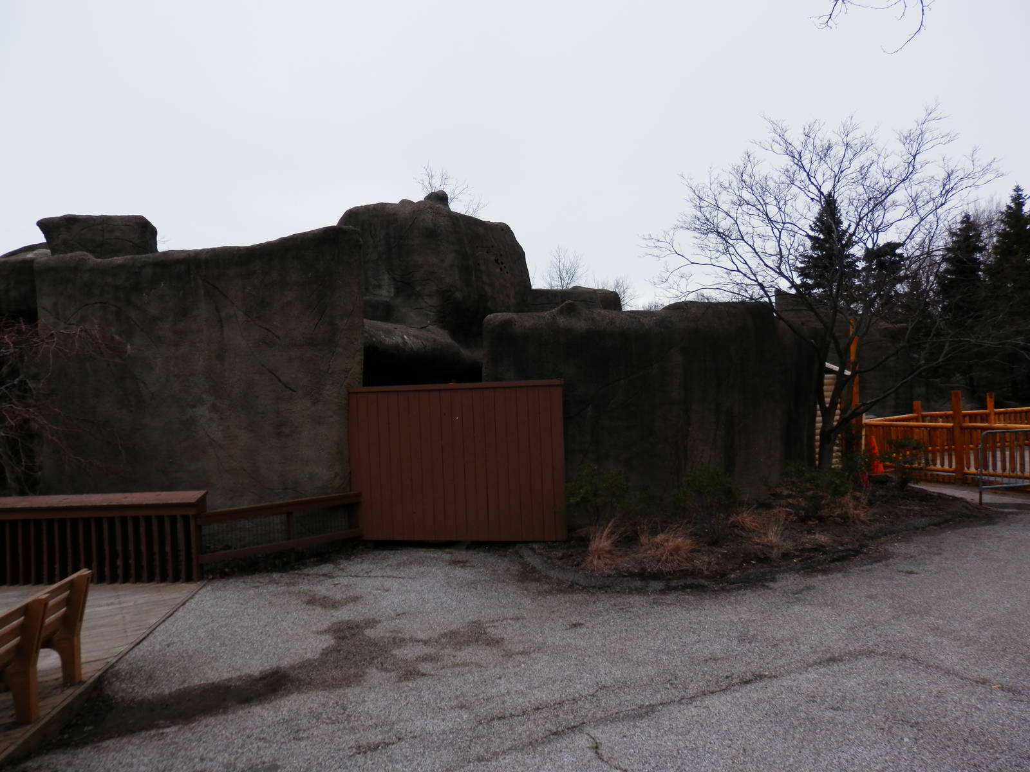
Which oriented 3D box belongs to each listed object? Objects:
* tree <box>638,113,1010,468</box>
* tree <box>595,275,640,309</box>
[{"bbox_3d":[4.870,-1.450,11.700,5.600,5.800,5.000,-2,0,0],"label":"tree"},{"bbox_3d":[6.200,-2.500,45.000,3.600,8.000,3.600,-2,0,0],"label":"tree"}]

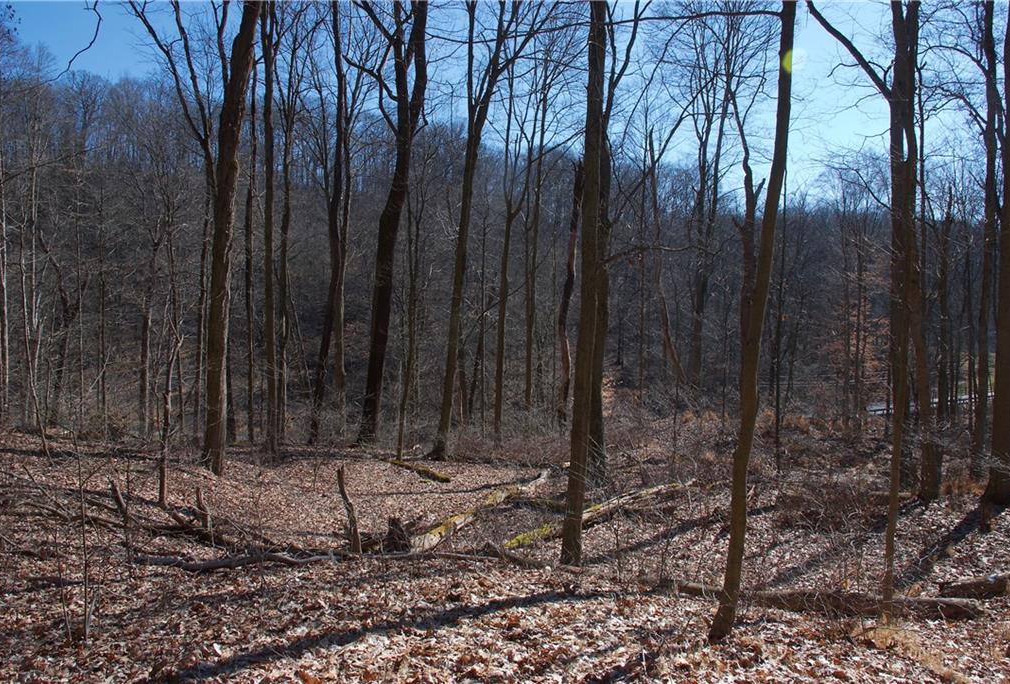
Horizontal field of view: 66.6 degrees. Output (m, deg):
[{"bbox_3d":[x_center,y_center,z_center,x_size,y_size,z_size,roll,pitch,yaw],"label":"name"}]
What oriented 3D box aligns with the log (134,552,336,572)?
[{"bbox_3d":[-3.355,2.728,9.550,2.477,0.200,0.280,0,2,-2],"label":"log"}]

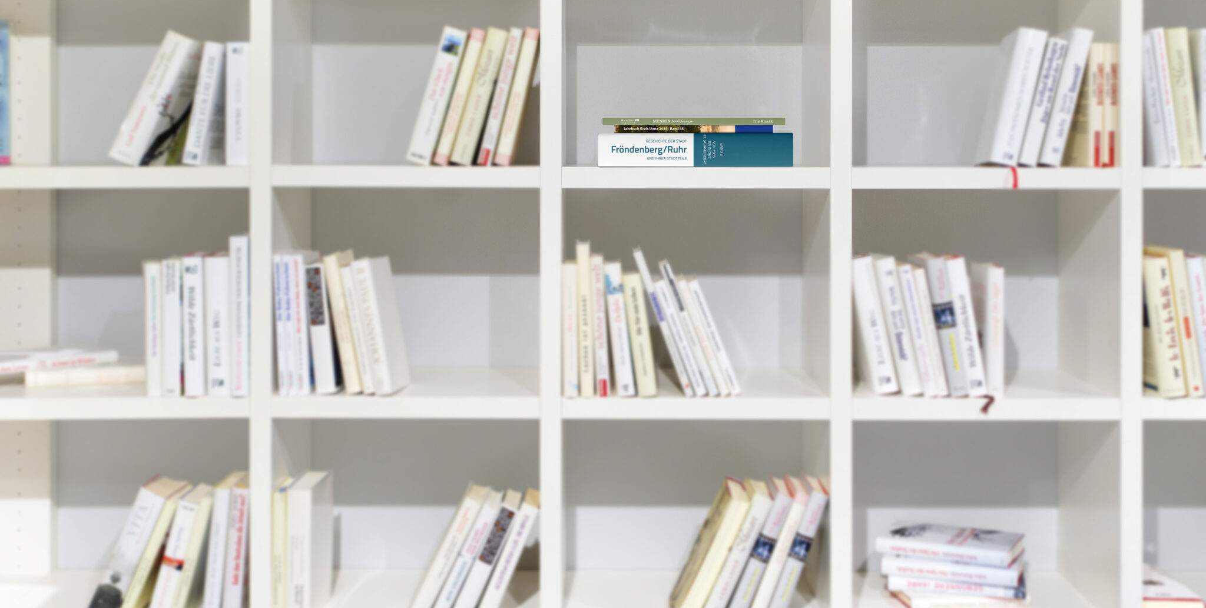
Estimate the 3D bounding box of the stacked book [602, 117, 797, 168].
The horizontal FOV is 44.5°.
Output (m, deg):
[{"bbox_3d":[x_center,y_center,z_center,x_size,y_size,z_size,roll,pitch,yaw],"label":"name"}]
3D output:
[{"bbox_3d":[0.143,-0.257,2.385,0.302,0.077,0.210,0,4,0],"label":"stacked book"}]

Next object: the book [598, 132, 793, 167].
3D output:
[{"bbox_3d":[0.143,-0.244,2.385,0.302,0.053,0.210,0,4,0],"label":"book"}]

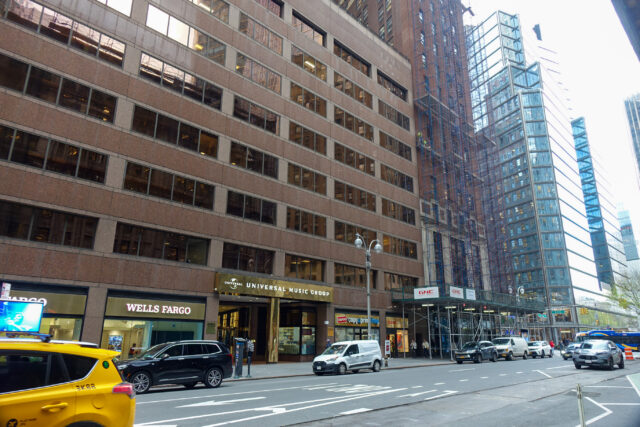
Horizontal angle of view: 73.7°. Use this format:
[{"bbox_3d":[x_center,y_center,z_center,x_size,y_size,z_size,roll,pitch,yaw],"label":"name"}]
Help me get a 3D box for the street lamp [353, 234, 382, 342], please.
[{"bbox_3d":[3.581,6.013,30.077,2.950,9.022,0.620,16,-23,-42],"label":"street lamp"}]

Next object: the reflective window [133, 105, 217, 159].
[{"bbox_3d":[-9.743,-5.483,29.425,6.216,1.825,0.200,16,-23,-42],"label":"reflective window"}]

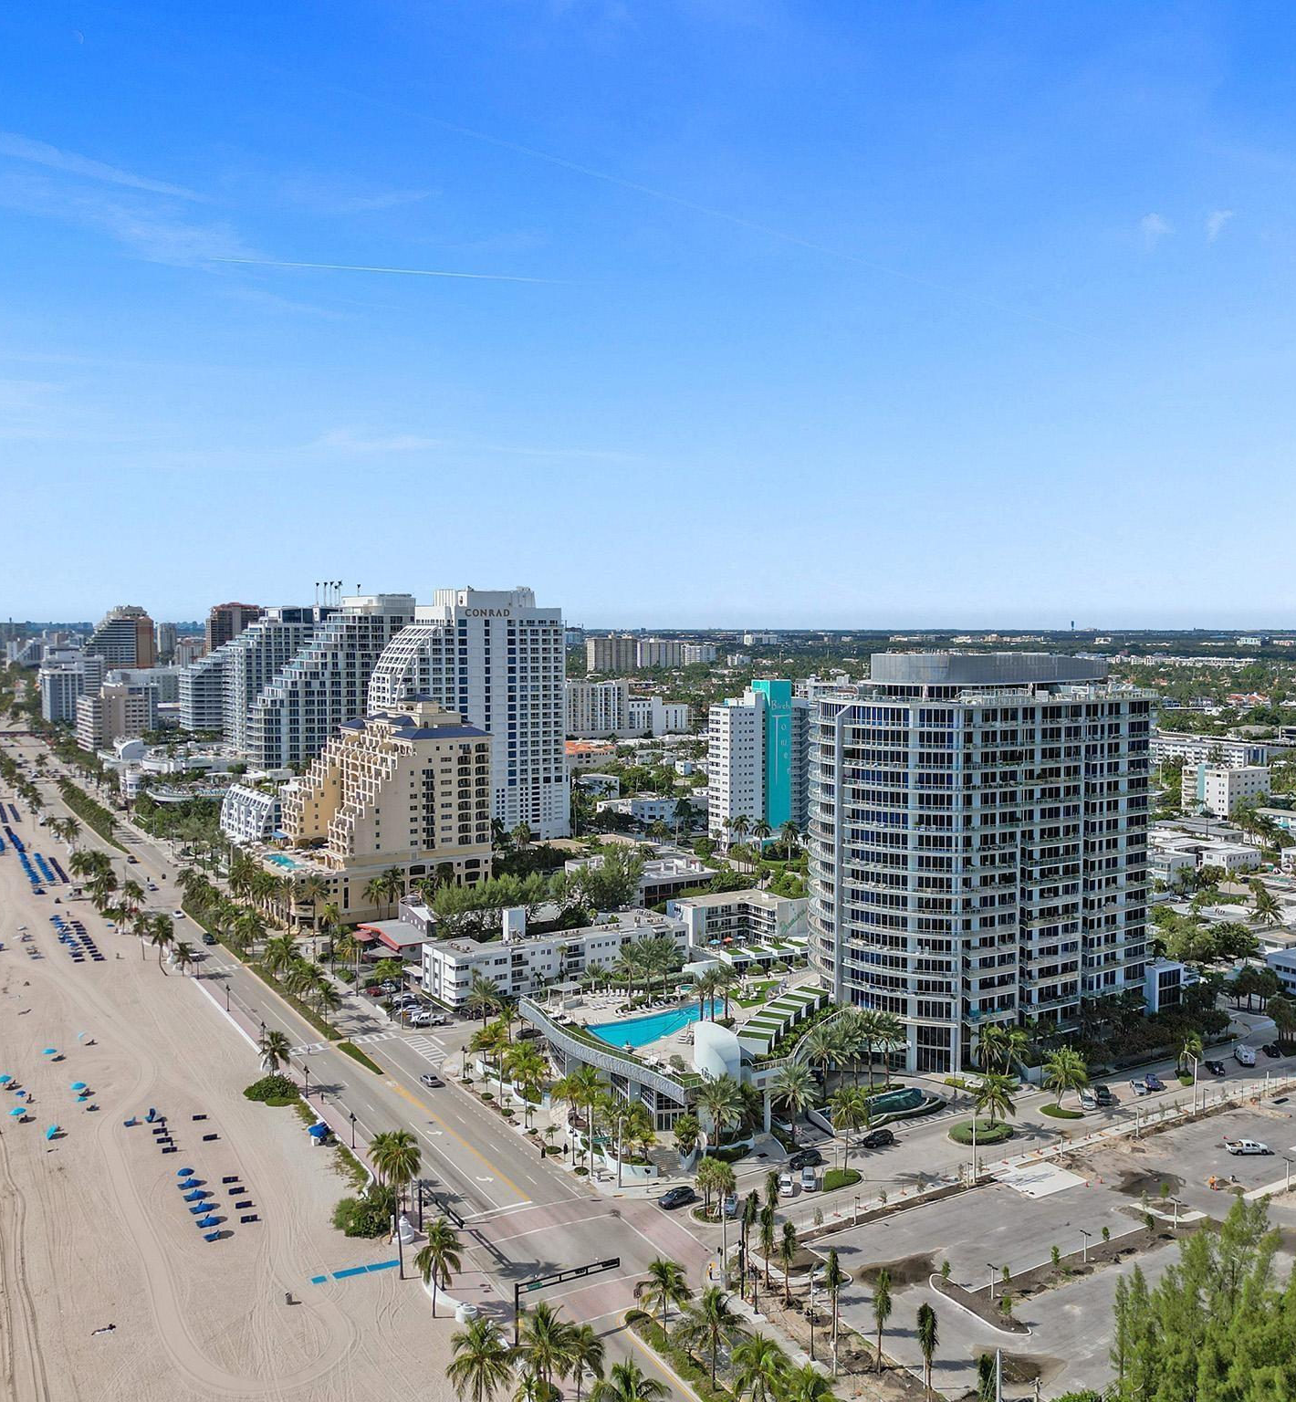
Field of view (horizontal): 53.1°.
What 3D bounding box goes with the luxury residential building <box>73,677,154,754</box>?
[{"bbox_3d":[-302.133,8.710,739.632,34.000,41.000,48.000,-2,4,-31],"label":"luxury residential building"}]

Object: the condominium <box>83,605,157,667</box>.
[{"bbox_3d":[-463.756,-37.826,1121.063,63.000,88.000,45.000,-2,4,-30],"label":"condominium"}]

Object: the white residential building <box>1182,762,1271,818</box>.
[{"bbox_3d":[220.130,34.476,493.629,24.995,19.098,20.073,-2,4,-32],"label":"white residential building"}]

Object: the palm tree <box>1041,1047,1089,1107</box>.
[{"bbox_3d":[63.376,57.198,196.733,7.104,9.266,7.104,0,3,0],"label":"palm tree"}]

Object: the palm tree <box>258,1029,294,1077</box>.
[{"bbox_3d":[-59.277,56.554,205.219,5.400,9.400,5.400,-2,4,-31],"label":"palm tree"}]

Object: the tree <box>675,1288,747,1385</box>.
[{"bbox_3d":[6.241,61.089,124.172,6.700,10.100,6.700,0,3,0],"label":"tree"}]

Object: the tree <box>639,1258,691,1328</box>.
[{"bbox_3d":[1.726,61.413,132.920,5.402,8.487,5.402,0,3,0],"label":"tree"}]

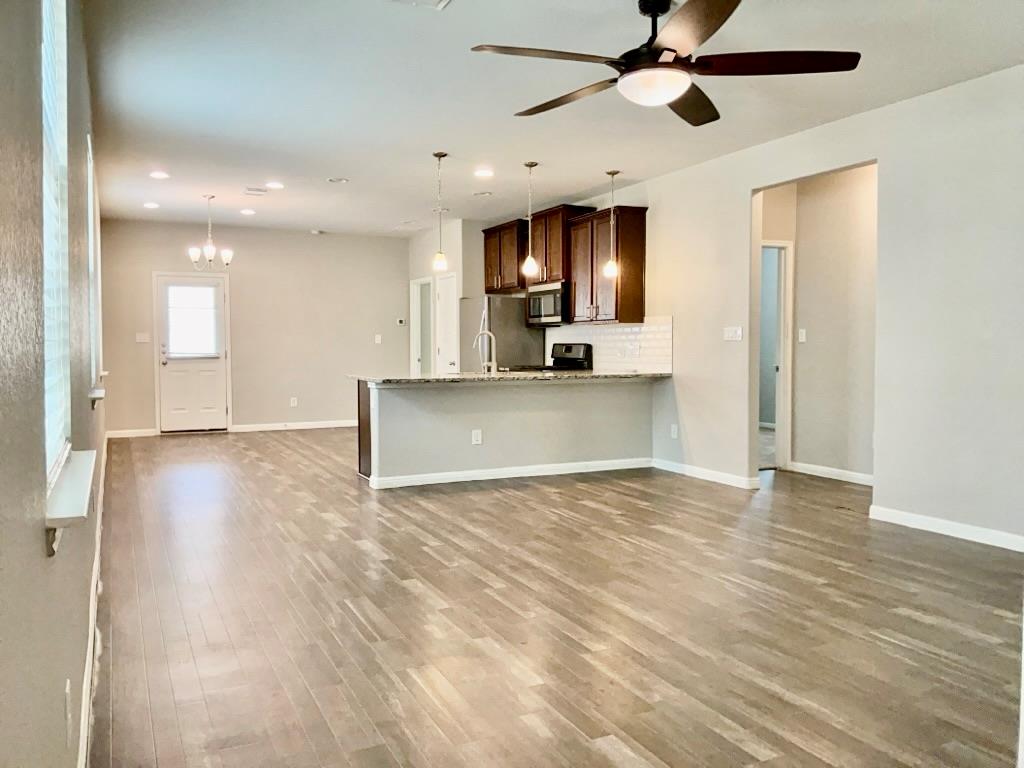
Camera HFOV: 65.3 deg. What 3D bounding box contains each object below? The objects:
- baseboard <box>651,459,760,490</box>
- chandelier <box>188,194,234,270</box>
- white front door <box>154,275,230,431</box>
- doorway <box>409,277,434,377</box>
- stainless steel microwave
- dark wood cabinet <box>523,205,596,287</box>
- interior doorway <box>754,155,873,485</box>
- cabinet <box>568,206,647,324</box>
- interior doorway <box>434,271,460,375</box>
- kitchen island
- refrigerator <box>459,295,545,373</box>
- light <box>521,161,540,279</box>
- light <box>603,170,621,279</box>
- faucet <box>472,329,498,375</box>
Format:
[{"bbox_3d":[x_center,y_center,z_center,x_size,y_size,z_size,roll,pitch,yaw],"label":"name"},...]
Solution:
[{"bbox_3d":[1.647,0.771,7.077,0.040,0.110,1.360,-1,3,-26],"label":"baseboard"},{"bbox_3d":[-3.202,-1.599,8.468,0.480,0.785,0.480,-1,3,-26],"label":"chandelier"},{"bbox_3d":[-4.200,-0.371,10.525,0.839,2.050,0.070,-1,3,-26],"label":"white front door"},{"bbox_3d":[-1.232,-0.430,11.406,0.130,2.100,0.890,-1,3,-26],"label":"doorway"},{"bbox_3d":[0.543,-0.867,8.698,0.420,0.430,0.760,-1,3,-26],"label":"stainless steel microwave"},{"bbox_3d":[0.549,-1.475,8.688,0.400,0.785,0.790,-1,3,-26],"label":"dark wood cabinet"},{"bbox_3d":[2.239,-0.313,5.929,0.130,2.400,1.184,-1,3,-26],"label":"interior doorway"},{"bbox_3d":[0.938,-1.153,8.013,0.330,1.105,0.945,-1,3,-26],"label":"cabinet"},{"bbox_3d":[-0.833,-0.367,10.518,0.060,2.060,0.660,-1,3,-26],"label":"interior doorway"},{"bbox_3d":[-0.010,0.361,7.287,2.729,0.910,1.170,-1,3,-26],"label":"kitchen island"},{"bbox_3d":[-0.137,-0.169,9.699,0.785,1.745,0.840,-1,3,-26],"label":"refrigerator"},{"bbox_3d":[0.161,-1.414,6.855,0.136,0.969,0.136,-1,3,-26],"label":"light"},{"bbox_3d":[0.909,-1.456,7.308,0.130,0.955,0.130,-1,3,-26],"label":"light"},{"bbox_3d":[-0.244,-0.281,7.210,0.255,0.385,0.065,3,4,44],"label":"faucet"}]

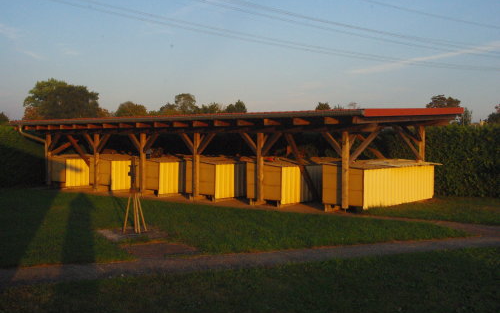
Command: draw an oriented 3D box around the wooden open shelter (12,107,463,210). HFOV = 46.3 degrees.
[{"bbox_3d":[-1.711,-0.148,20.614,16.420,2.750,5.720,1,2,41],"label":"wooden open shelter"}]

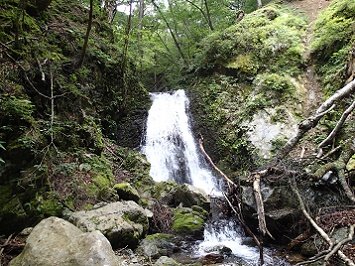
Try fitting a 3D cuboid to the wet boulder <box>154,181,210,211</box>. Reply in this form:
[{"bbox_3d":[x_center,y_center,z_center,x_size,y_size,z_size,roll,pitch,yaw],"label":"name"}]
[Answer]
[{"bbox_3d":[0.109,1.366,5.600,1.200,0.650,0.850,0,-3,0],"label":"wet boulder"}]

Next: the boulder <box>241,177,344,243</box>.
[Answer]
[{"bbox_3d":[2.154,1.433,4.800,1.900,1.150,1.250,0,-3,0],"label":"boulder"}]

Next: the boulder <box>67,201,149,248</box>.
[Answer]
[{"bbox_3d":[-1.174,1.535,4.300,1.350,0.720,0.950,1,-4,-12],"label":"boulder"}]

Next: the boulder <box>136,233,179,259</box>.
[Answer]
[{"bbox_3d":[-0.293,1.646,3.750,0.600,0.360,0.500,0,-3,0],"label":"boulder"}]

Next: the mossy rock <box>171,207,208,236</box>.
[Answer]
[{"bbox_3d":[0.233,1.588,4.600,0.650,0.520,0.600,0,-3,0],"label":"mossy rock"}]

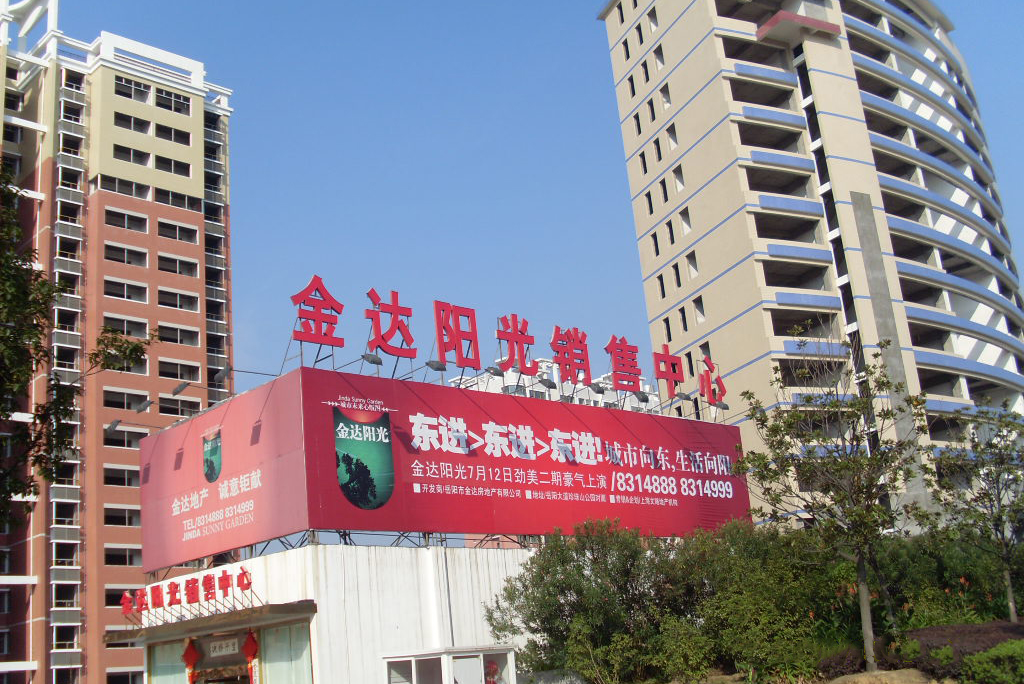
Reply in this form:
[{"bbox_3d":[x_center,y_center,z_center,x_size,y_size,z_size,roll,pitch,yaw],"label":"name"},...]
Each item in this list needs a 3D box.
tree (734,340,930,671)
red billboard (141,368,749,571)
[{"bbox_3d":[5.680,2.701,19.363,3.150,5.704,3.000,-10,-17,15],"label":"tree"},{"bbox_3d":[-1.616,6.615,49.419,25.413,5.400,11.320,10,-23,-43],"label":"red billboard"}]

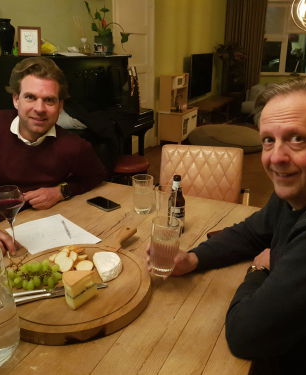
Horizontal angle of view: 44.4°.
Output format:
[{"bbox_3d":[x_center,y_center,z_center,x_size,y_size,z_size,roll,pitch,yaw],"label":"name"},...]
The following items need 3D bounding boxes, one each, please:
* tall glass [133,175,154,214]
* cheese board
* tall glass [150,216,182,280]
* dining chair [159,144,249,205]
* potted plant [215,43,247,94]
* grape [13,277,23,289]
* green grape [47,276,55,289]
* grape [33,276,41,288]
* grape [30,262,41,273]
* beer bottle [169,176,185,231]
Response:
[{"bbox_3d":[-0.037,0.029,1.482,0.081,0.142,0.081,0,19,0],"label":"tall glass"},{"bbox_3d":[-0.170,0.232,1.057,0.402,0.030,0.576,8,20,22],"label":"cheese board"},{"bbox_3d":[0.033,0.169,1.056,0.081,0.147,0.081,3,18,-1],"label":"tall glass"},{"bbox_3d":[0.234,0.243,2.076,0.530,0.860,0.580,5,19,13],"label":"dining chair"},{"bbox_3d":[1.779,-2.732,8.600,0.740,1.140,0.700,4,20,11],"label":"potted plant"},{"bbox_3d":[-0.344,0.241,0.950,0.023,0.025,0.023,-4,20,-11],"label":"grape"},{"bbox_3d":[-0.259,0.240,0.945,0.020,0.026,0.021,-4,20,-11],"label":"green grape"},{"bbox_3d":[-0.294,0.240,0.945,0.020,0.026,0.021,-4,20,-11],"label":"grape"},{"bbox_3d":[-0.312,0.213,0.996,0.023,0.023,0.023,0,19,0],"label":"grape"},{"bbox_3d":[0.083,0.054,1.309,0.061,0.208,0.061,0,19,0],"label":"beer bottle"}]

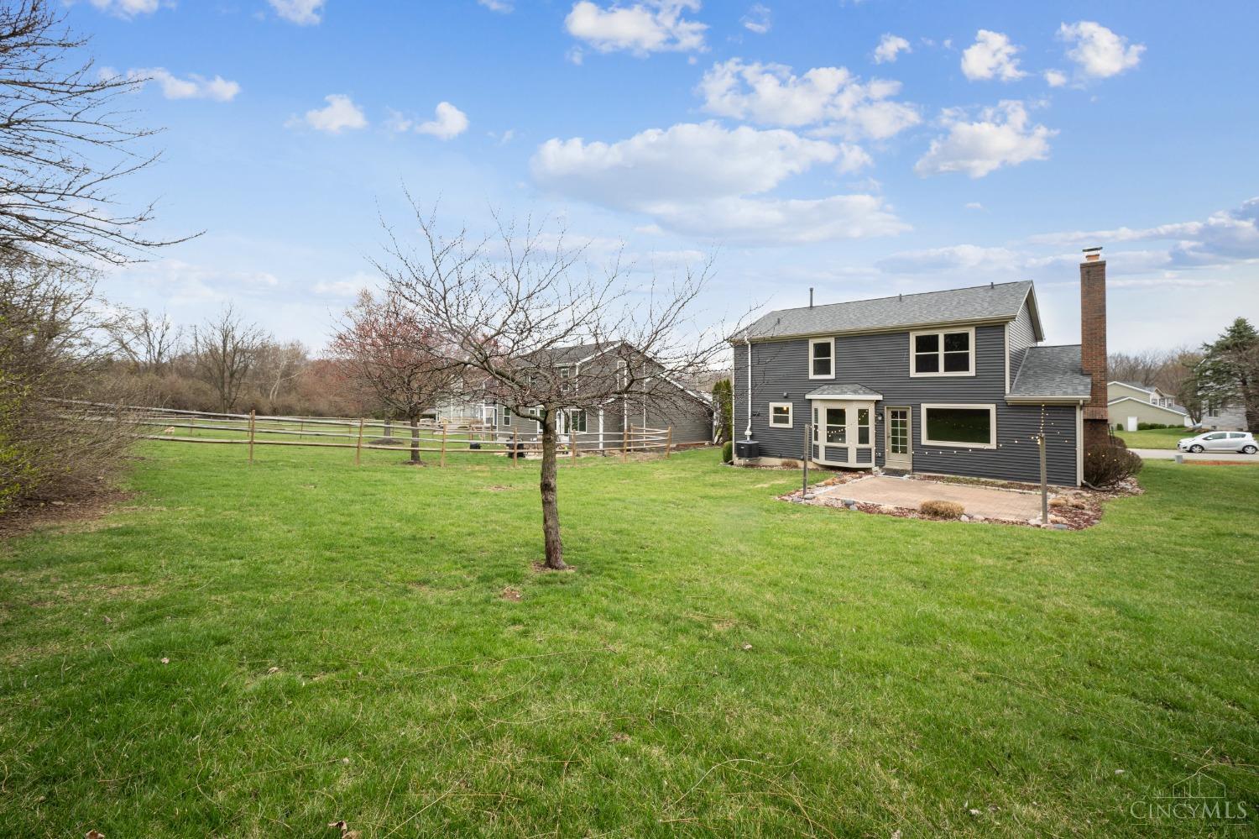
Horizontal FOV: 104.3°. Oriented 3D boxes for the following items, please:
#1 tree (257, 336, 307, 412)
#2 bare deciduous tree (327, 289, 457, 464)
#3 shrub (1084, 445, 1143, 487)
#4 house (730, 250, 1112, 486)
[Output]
[{"bbox_3d":[-38.199,-5.049,54.000,5.000,8.000,5.000,-2,4,-35],"label":"tree"},{"bbox_3d":[-8.755,-1.655,18.500,4.800,6.500,4.800,-2,3,-25],"label":"bare deciduous tree"},{"bbox_3d":[15.050,1.440,15.280,1.400,1.290,1.550,3,4,44],"label":"shrub"},{"bbox_3d":[12.406,-1.943,21.968,13.016,7.654,9.652,3,4,44],"label":"house"}]

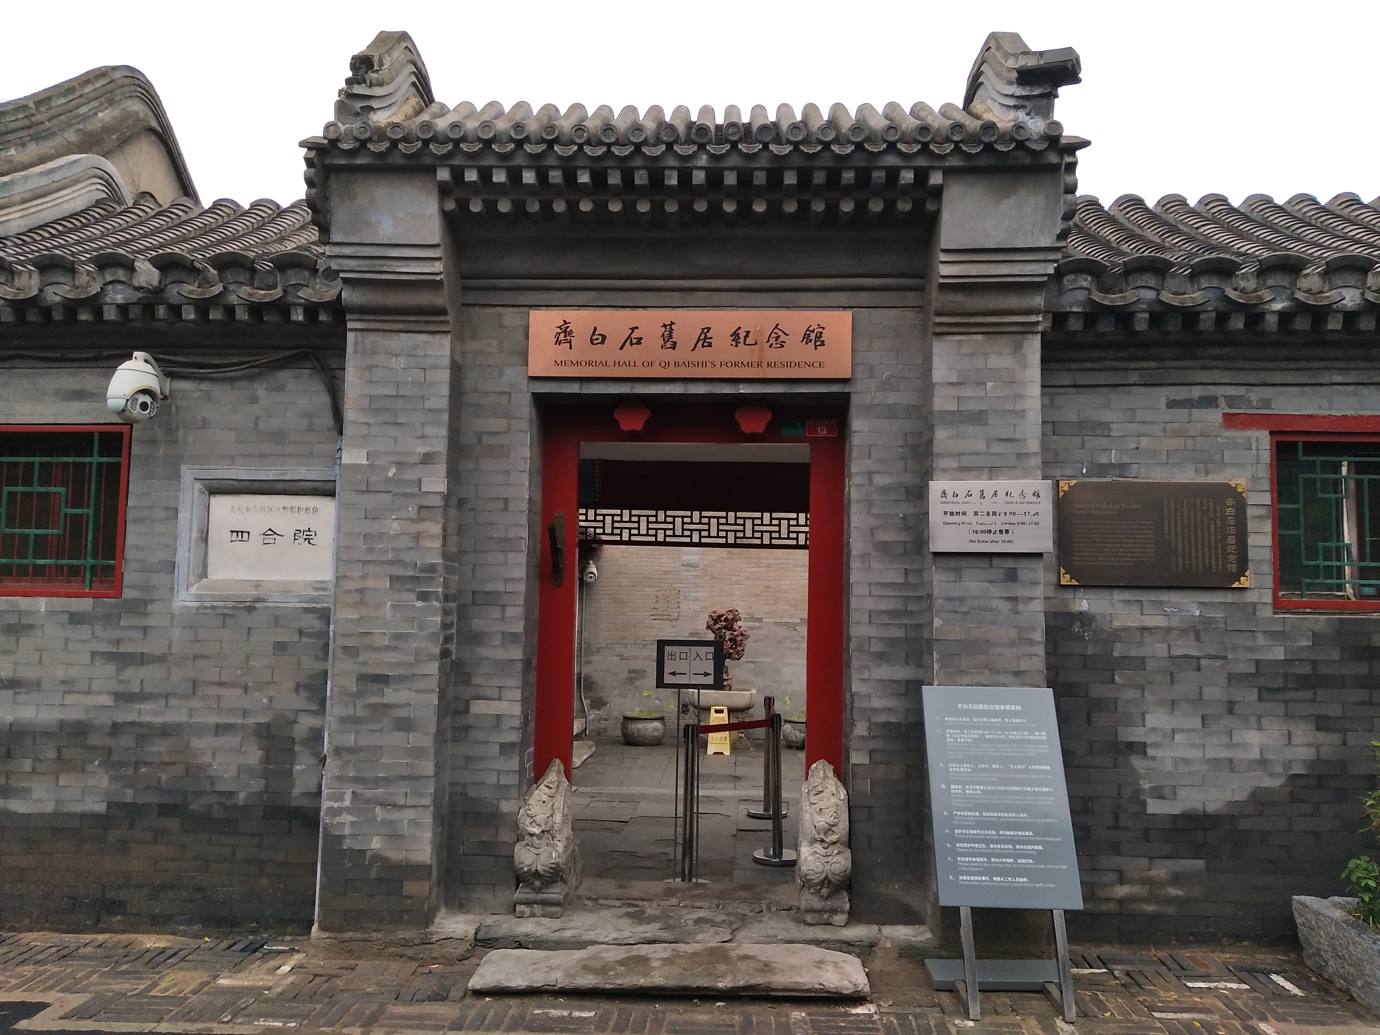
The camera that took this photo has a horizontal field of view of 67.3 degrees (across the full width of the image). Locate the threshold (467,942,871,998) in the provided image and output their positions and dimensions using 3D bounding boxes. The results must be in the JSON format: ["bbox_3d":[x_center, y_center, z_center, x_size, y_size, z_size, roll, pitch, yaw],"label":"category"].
[{"bbox_3d":[-0.081,1.895,4.369,1.630,0.100,0.380,1,-5,3],"label":"threshold"}]

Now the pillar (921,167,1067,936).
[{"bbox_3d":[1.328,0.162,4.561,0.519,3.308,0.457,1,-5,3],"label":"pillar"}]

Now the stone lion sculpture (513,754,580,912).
[{"bbox_3d":[-0.667,1.485,4.877,0.228,0.655,0.416,1,-5,3],"label":"stone lion sculpture"}]

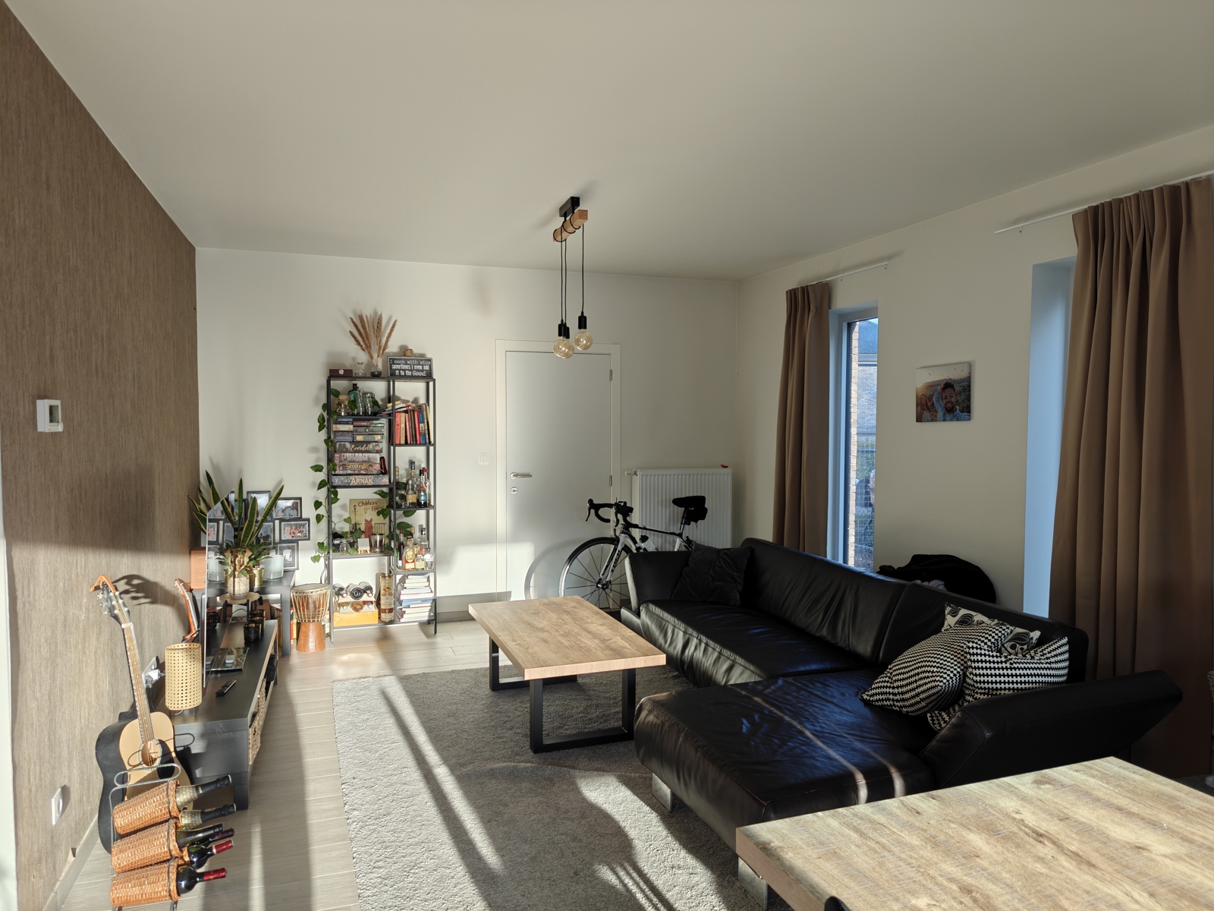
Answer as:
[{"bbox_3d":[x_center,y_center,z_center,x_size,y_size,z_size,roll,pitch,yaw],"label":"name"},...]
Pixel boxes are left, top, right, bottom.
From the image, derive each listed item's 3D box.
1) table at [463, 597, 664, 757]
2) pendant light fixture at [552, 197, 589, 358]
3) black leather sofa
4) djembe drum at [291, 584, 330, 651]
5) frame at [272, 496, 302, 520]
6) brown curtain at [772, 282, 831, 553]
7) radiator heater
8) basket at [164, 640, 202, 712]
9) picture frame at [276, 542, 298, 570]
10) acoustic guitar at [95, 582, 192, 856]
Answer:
[{"bbox_3d":[-0.261,1.087,4.118,0.648,0.432,1.275,-1,3,-20],"label":"table"},{"bbox_3d":[-0.185,-0.909,4.172,0.100,0.795,0.529,-1,3,-19],"label":"pendant light fixture"},{"bbox_3d":[0.681,0.946,3.676,1.470,0.780,2.920,-1,3,-19],"label":"black leather sofa"},{"bbox_3d":[-1.929,1.057,5.255,0.242,0.410,0.242,-1,3,-19],"label":"djembe drum"},{"bbox_3d":[-2.202,0.368,5.550,0.195,0.152,0.020,-1,3,-19],"label":"frame"},{"bbox_3d":[1.331,0.033,5.590,0.150,2.382,0.721,-1,3,-19],"label":"brown curtain"},{"bbox_3d":[0.588,0.544,6.411,0.843,0.880,0.125,-1,3,-19],"label":"radiator heater"},{"bbox_3d":[-1.663,0.868,3.168,0.132,0.236,0.132,-1,3,-19],"label":"basket"},{"bbox_3d":[-2.202,0.694,5.563,0.148,0.194,0.020,-1,3,-19],"label":"picture frame"},{"bbox_3d":[-1.661,0.910,2.814,0.110,0.960,0.365,-15,-5,7],"label":"acoustic guitar"}]

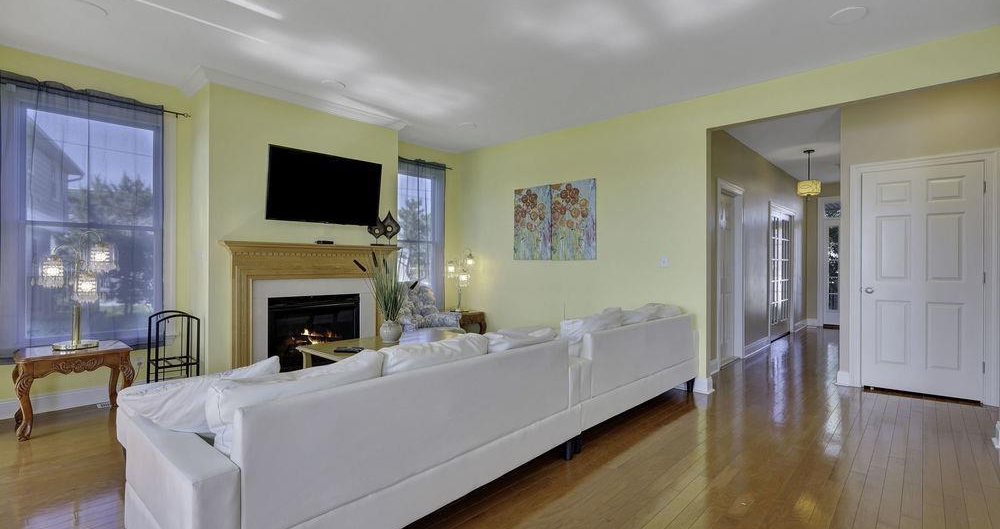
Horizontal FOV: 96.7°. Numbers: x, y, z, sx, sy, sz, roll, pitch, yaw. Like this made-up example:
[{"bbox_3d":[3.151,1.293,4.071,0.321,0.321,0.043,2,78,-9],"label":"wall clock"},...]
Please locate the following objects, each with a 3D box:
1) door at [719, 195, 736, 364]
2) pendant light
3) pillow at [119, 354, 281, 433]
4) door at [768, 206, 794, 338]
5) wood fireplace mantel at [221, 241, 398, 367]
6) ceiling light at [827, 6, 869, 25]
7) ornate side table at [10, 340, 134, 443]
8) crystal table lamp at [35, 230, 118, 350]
[{"bbox_3d":[2.716,0.177,5.384,0.040,2.030,0.810,0,0,43],"label":"door"},{"bbox_3d":[4.189,-1.215,6.023,0.280,0.660,0.280,0,0,43],"label":"pendant light"},{"bbox_3d":[-1.213,0.530,1.833,0.560,0.180,0.430,0,25,-47],"label":"pillow"},{"bbox_3d":[4.608,0.180,7.325,0.045,2.030,1.470,0,0,43],"label":"door"},{"bbox_3d":[-1.764,0.480,4.390,0.190,1.340,1.740,1,0,43],"label":"wood fireplace mantel"},{"bbox_3d":[2.195,-1.572,2.803,0.200,0.030,0.200,0,0,43],"label":"ceiling light"},{"bbox_3d":[-3.078,0.881,3.215,0.510,0.535,0.590,1,0,43],"label":"ornate side table"},{"bbox_3d":[-3.199,0.186,3.359,0.420,0.910,0.460,0,0,43],"label":"crystal table lamp"}]

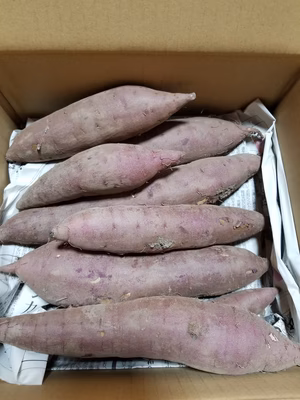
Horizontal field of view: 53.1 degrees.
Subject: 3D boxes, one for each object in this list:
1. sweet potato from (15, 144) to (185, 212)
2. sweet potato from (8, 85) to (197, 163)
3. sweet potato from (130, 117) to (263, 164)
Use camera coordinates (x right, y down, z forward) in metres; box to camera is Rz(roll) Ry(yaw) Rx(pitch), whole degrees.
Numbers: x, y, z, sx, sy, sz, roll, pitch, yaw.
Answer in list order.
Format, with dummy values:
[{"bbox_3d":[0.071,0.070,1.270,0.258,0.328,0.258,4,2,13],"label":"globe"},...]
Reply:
[{"bbox_3d":[-0.049,-0.024,0.282,0.165,0.037,0.041,-17,67,4],"label":"sweet potato"},{"bbox_3d":[-0.053,-0.080,0.312,0.205,0.047,0.052,-16,67,4],"label":"sweet potato"},{"bbox_3d":[0.023,-0.058,0.320,0.190,0.044,0.047,-11,67,-5],"label":"sweet potato"}]

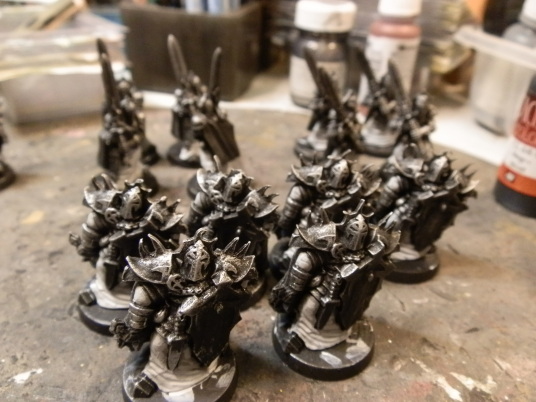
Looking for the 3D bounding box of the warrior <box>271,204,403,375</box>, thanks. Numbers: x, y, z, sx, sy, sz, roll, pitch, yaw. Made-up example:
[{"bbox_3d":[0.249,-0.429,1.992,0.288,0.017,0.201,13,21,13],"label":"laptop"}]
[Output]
[{"bbox_3d":[0.015,0.017,0.094,0.028,0.038,0.026,-2,35,-6],"label":"warrior"}]

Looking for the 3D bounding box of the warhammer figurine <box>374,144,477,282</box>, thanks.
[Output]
[{"bbox_3d":[0.041,0.001,0.120,0.028,0.036,0.026,-2,35,-7],"label":"warhammer figurine"}]

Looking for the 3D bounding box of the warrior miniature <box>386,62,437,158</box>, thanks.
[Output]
[{"bbox_3d":[0.054,-0.029,0.156,0.026,0.045,0.026,-1,35,-5],"label":"warrior miniature"}]

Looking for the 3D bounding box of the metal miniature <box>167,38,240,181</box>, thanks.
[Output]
[{"bbox_3d":[-0.023,-0.035,0.158,0.028,0.048,0.028,-2,35,-7],"label":"metal miniature"}]

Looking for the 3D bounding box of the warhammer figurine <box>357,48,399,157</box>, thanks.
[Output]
[{"bbox_3d":[0.050,-0.042,0.177,0.026,0.043,0.026,-1,35,-5],"label":"warhammer figurine"}]

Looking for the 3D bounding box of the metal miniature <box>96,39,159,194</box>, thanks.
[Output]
[{"bbox_3d":[-0.050,-0.029,0.149,0.028,0.047,0.028,-4,35,-9],"label":"metal miniature"}]

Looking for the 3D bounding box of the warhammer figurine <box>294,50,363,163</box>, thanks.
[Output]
[{"bbox_3d":[0.026,-0.036,0.165,0.028,0.045,0.028,-1,35,-5],"label":"warhammer figurine"}]

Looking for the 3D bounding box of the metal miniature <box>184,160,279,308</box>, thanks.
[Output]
[{"bbox_3d":[-0.010,0.006,0.109,0.028,0.037,0.026,-4,35,-9],"label":"metal miniature"}]

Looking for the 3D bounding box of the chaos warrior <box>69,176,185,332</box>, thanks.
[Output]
[{"bbox_3d":[-0.034,0.009,0.103,0.028,0.037,0.026,-4,35,-9],"label":"chaos warrior"}]

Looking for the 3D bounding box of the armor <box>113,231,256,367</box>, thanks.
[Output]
[{"bbox_3d":[-0.017,0.022,0.084,0.028,0.038,0.026,-3,35,-8],"label":"armor"}]

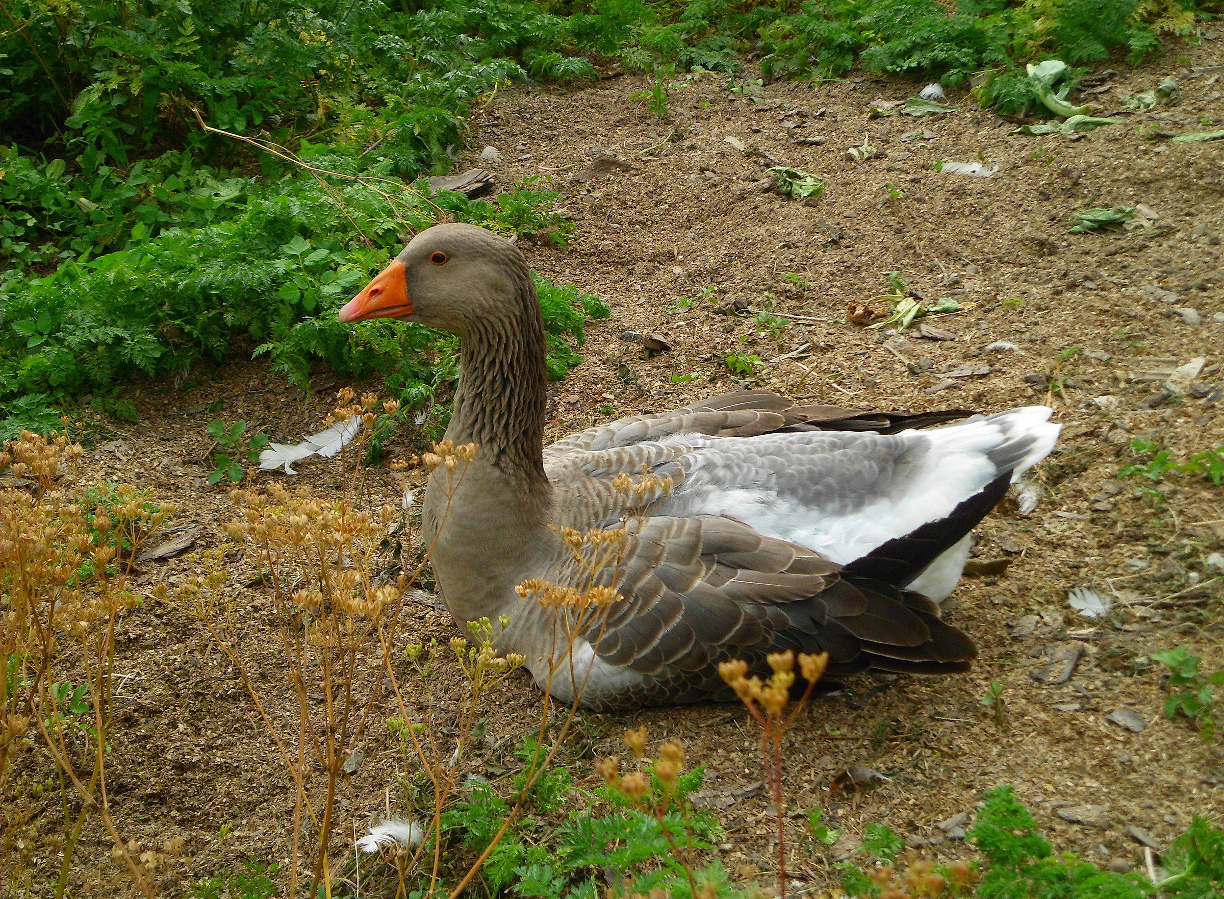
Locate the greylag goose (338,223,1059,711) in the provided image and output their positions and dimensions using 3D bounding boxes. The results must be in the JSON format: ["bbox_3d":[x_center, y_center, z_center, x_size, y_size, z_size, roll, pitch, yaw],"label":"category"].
[{"bbox_3d":[0.085,-0.022,2.154,0.623,0.397,0.296,-7,27,-13],"label":"greylag goose"}]

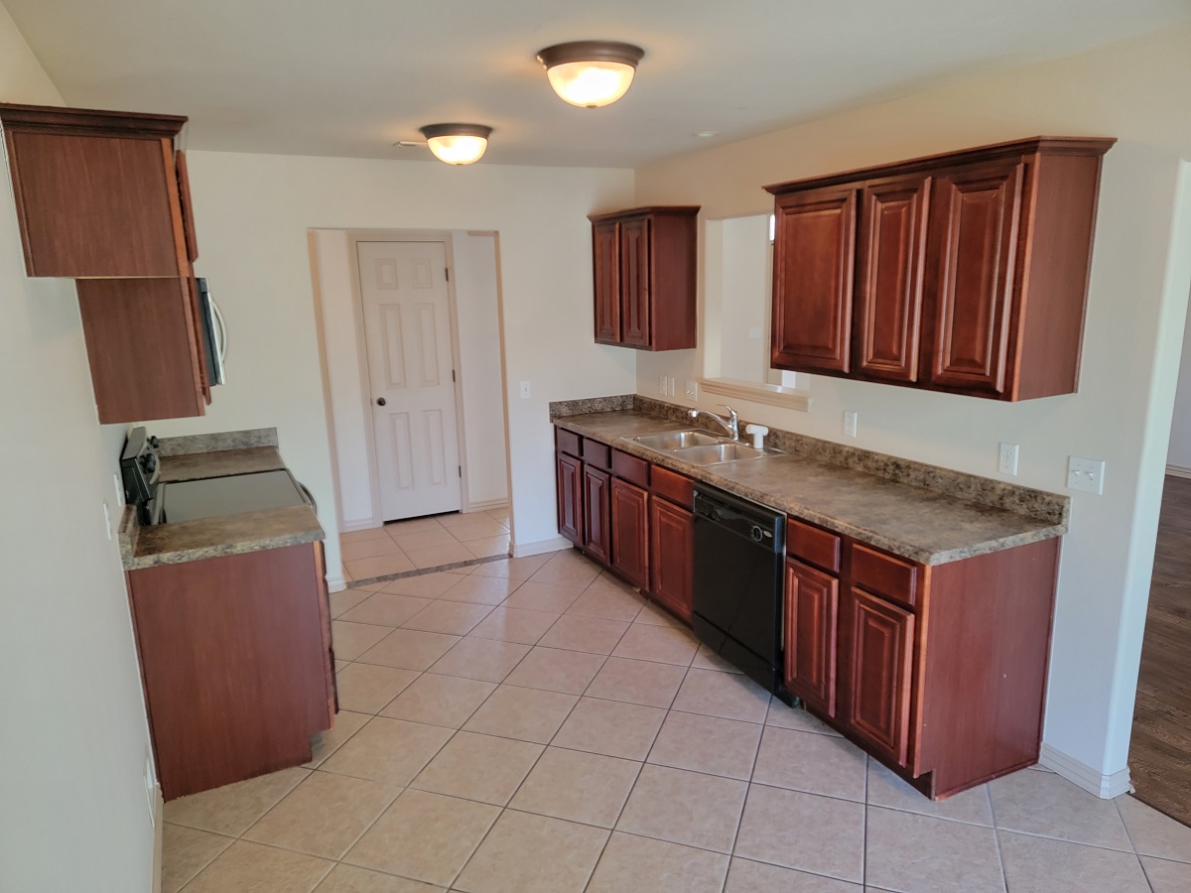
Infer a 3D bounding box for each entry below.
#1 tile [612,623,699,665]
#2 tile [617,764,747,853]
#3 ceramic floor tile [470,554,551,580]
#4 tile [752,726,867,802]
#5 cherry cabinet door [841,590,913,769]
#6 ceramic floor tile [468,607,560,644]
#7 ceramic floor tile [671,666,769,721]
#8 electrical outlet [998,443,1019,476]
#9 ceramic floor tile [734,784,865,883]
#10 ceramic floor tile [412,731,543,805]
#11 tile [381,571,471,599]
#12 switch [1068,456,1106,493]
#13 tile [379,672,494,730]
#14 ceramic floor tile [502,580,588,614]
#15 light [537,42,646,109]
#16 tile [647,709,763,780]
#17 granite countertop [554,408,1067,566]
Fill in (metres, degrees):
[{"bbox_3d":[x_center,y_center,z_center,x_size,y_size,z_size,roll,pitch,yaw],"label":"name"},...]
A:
[{"bbox_3d":[0.320,0.991,4.125,0.392,0.010,0.392,3,13,19],"label":"tile"},{"bbox_3d":[0.310,1.253,2.871,0.392,0.010,0.392,3,13,19],"label":"tile"},{"bbox_3d":[-0.537,0.767,5.237,0.395,0.010,0.395,3,13,19],"label":"ceramic floor tile"},{"bbox_3d":[0.818,1.194,3.120,0.394,0.010,0.394,3,13,19],"label":"tile"},{"bbox_3d":[0.982,0.785,2.868,0.020,0.540,0.274,-7,14,-26],"label":"cherry cabinet door"},{"bbox_3d":[-0.421,0.948,4.352,0.392,0.010,0.392,3,13,19],"label":"ceramic floor tile"},{"bbox_3d":[0.568,1.092,3.627,0.392,0.010,0.392,3,13,19],"label":"ceramic floor tile"},{"bbox_3d":[1.516,0.048,3.032,0.008,0.116,0.072,-7,14,-25],"label":"electrical outlet"},{"bbox_3d":[0.688,1.278,2.752,0.394,0.010,0.394,3,13,19],"label":"ceramic floor tile"},{"bbox_3d":[-0.440,1.222,3.139,0.395,0.010,0.395,3,13,19],"label":"ceramic floor tile"},{"bbox_3d":[-1.042,0.835,4.994,0.394,0.010,0.394,3,13,19],"label":"tile"},{"bbox_3d":[1.624,0.096,2.744,0.015,0.114,0.118,-7,14,-25],"label":"switch"},{"bbox_3d":[-0.683,1.121,3.642,0.394,0.010,0.394,3,13,19],"label":"tile"},{"bbox_3d":[-0.296,0.871,4.736,0.394,0.010,0.394,3,13,19],"label":"ceramic floor tile"},{"bbox_3d":[-0.011,-1.071,2.421,0.317,0.143,0.317,-2,12,0],"label":"light"},{"bbox_3d":[0.442,1.177,3.260,0.392,0.010,0.392,3,13,19],"label":"tile"},{"bbox_3d":[0.693,0.055,4.148,0.648,0.040,3.101,-7,14,-25],"label":"granite countertop"}]

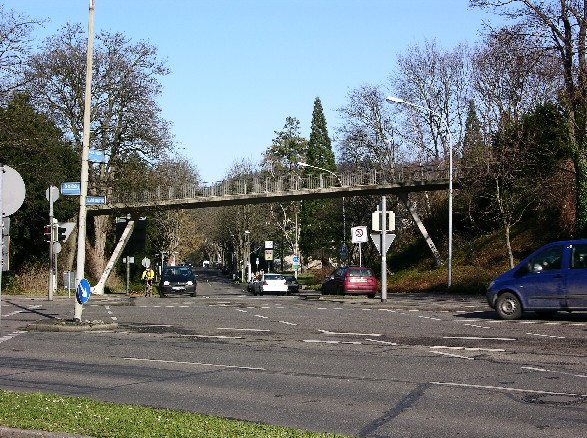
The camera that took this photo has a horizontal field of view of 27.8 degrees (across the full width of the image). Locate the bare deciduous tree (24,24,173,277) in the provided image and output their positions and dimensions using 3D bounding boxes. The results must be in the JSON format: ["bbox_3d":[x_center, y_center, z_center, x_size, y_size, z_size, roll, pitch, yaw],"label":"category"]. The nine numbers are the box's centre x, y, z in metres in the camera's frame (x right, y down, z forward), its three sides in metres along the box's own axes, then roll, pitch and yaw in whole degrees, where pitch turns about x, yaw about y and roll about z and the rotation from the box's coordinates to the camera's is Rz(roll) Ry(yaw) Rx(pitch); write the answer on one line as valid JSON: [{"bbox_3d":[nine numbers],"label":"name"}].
[{"bbox_3d":[-14.459,-5.042,88.000,11.000,19.100,10.600,0,-2,0],"label":"bare deciduous tree"}]

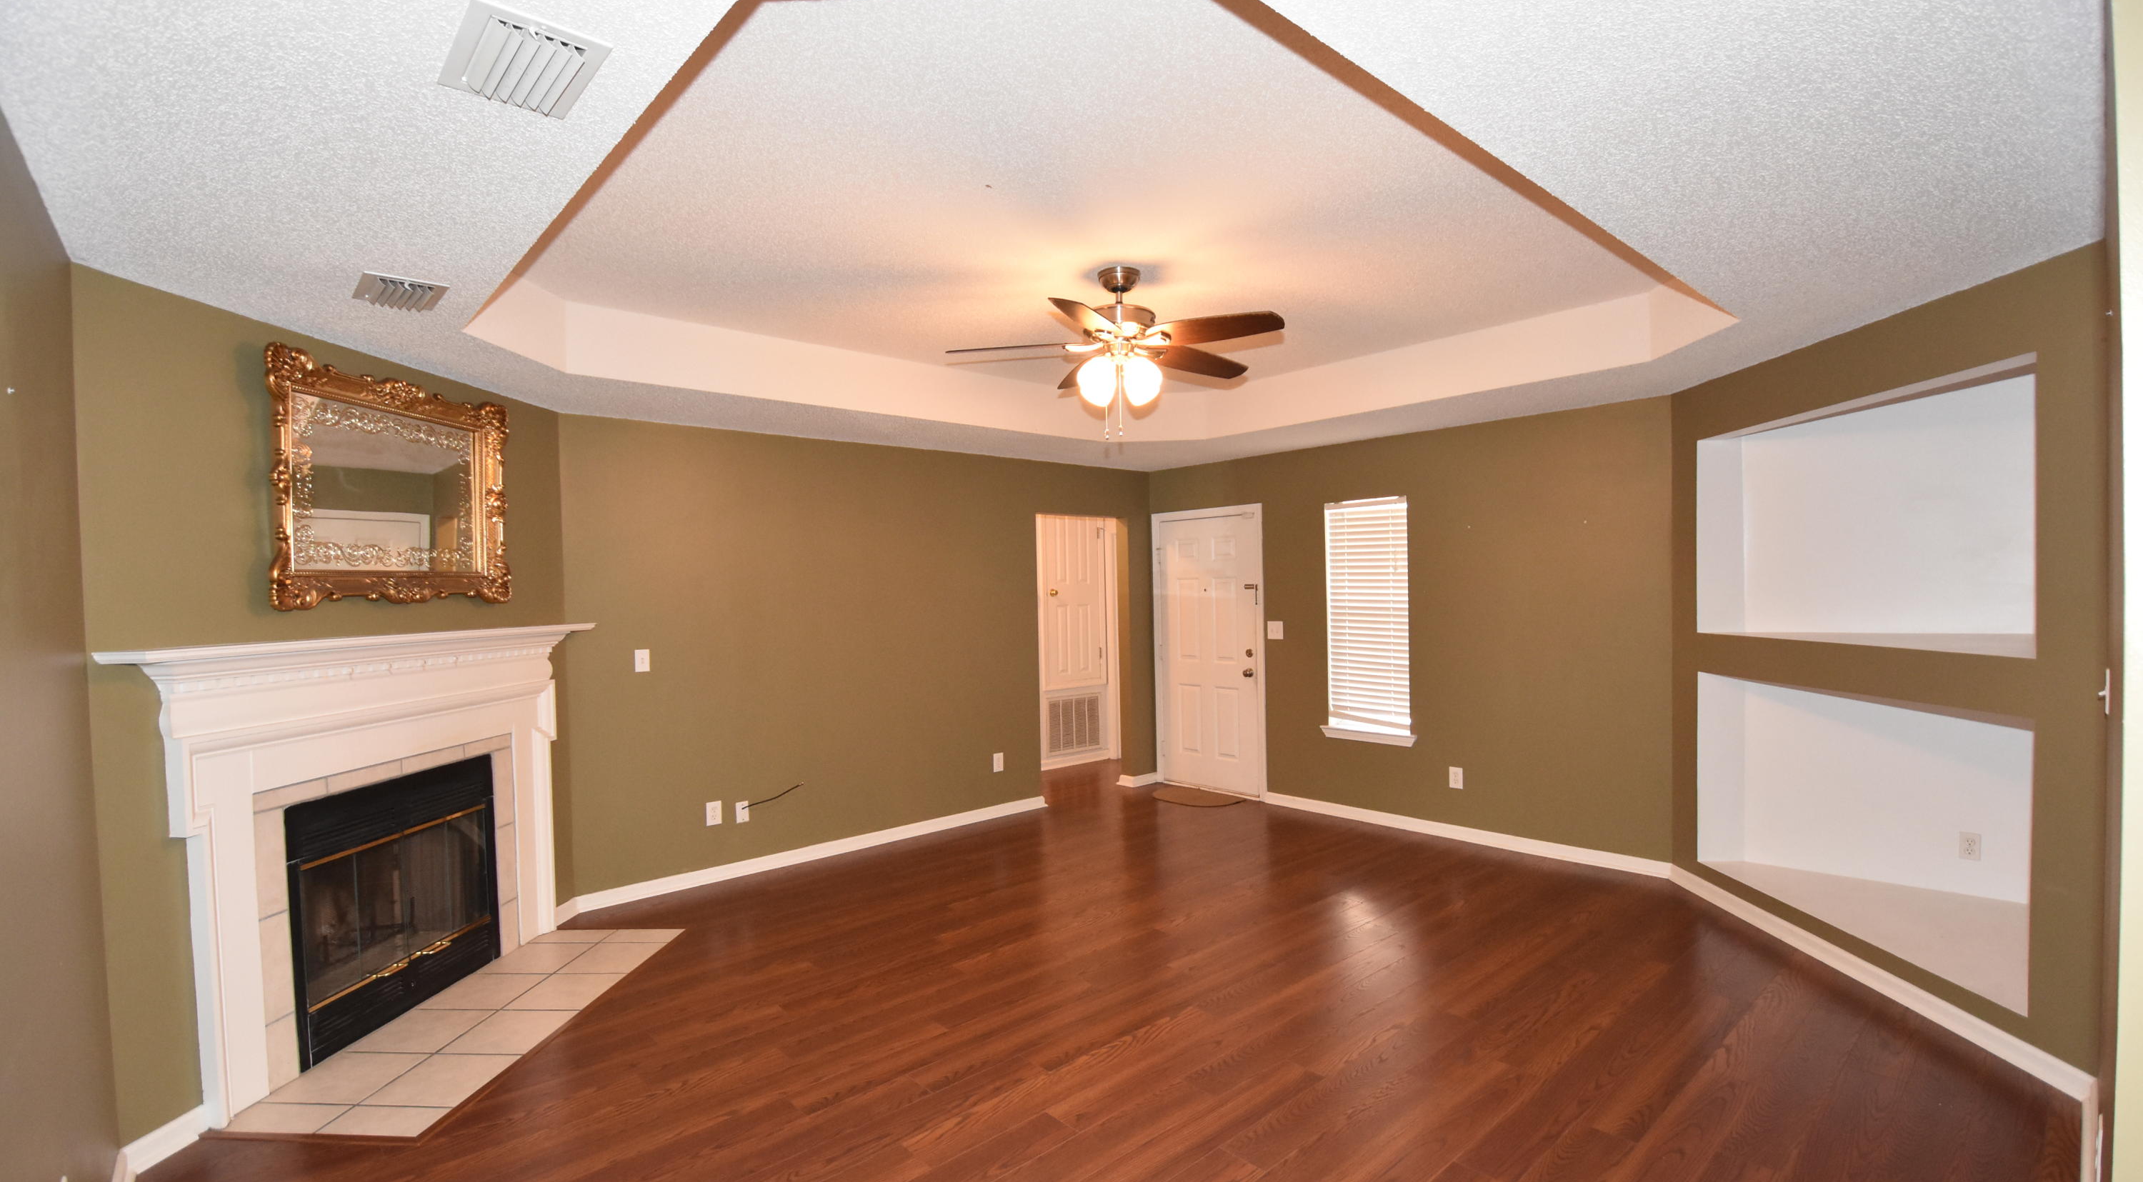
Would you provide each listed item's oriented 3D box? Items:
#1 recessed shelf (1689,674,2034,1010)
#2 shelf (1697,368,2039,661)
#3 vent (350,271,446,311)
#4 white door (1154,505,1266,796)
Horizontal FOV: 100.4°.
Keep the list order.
[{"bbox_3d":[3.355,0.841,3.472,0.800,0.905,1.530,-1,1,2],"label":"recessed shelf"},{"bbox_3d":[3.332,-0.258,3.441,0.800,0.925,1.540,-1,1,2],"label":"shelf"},{"bbox_3d":[-1.952,-0.855,2.599,0.195,0.030,0.302,-2,1,-43],"label":"vent"},{"bbox_3d":[1.004,0.432,6.587,0.080,2.070,1.000,-2,1,-43],"label":"white door"}]

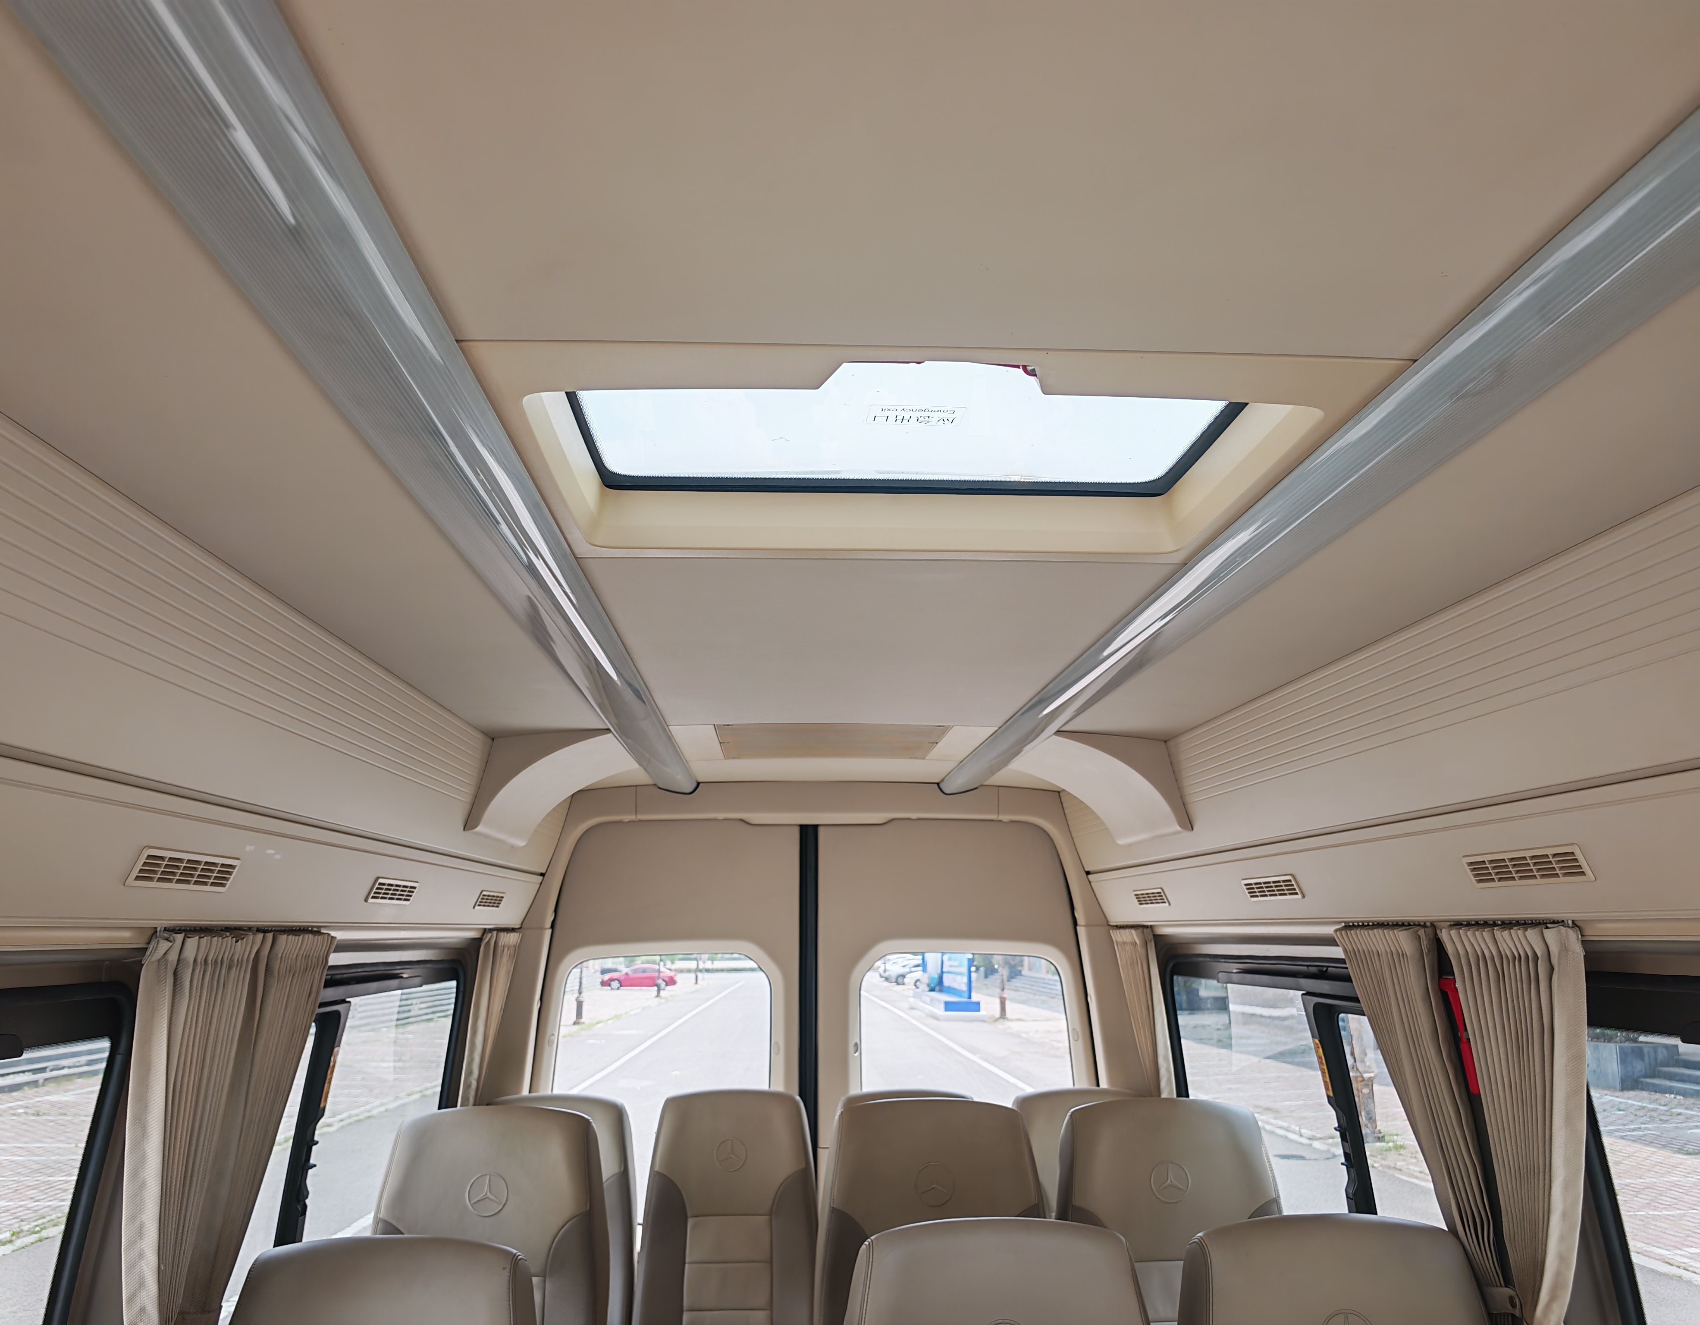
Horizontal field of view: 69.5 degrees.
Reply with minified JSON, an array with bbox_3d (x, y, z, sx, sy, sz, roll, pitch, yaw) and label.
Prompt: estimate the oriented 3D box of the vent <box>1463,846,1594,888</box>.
[{"bbox_3d":[0.818,0.249,1.486,0.020,0.046,0.238,-22,-10,-8],"label":"vent"}]

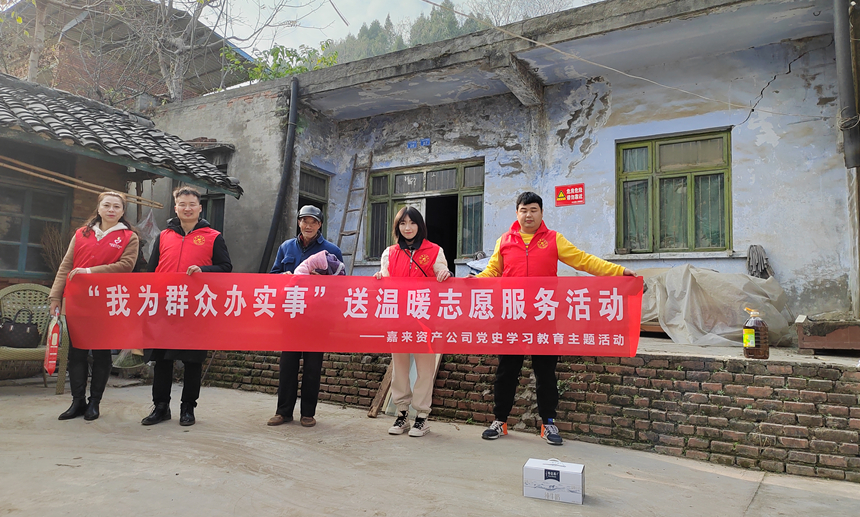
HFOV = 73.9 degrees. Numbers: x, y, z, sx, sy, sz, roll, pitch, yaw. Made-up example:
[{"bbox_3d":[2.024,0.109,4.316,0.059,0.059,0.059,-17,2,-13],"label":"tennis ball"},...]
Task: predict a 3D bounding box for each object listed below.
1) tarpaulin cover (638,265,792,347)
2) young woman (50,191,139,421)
[{"bbox_3d":[2.500,0.430,5.050,1.280,0.720,0.650,-1,-5,28],"label":"tarpaulin cover"},{"bbox_3d":[-2.460,0.325,4.270,0.640,1.690,0.450,2,-5,-15],"label":"young woman"}]

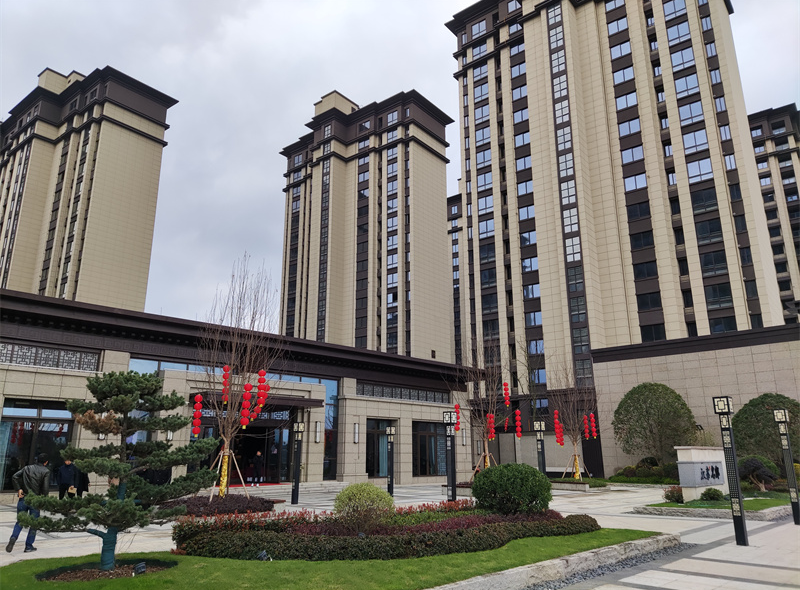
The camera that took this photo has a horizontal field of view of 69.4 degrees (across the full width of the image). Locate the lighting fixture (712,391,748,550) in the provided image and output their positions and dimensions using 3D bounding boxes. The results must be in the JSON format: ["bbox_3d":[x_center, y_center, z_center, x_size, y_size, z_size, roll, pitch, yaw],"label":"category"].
[{"bbox_3d":[6.642,3.461,11.542,0.310,2.835,0.310,15,-21,-43],"label":"lighting fixture"}]

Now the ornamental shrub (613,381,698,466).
[{"bbox_3d":[13.722,7.375,31.154,4.200,5.180,4.100,-7,-17,22],"label":"ornamental shrub"}]

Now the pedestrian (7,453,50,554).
[{"bbox_3d":[-6.861,3.821,10.672,0.550,1.724,0.500,-1,-15,5],"label":"pedestrian"}]

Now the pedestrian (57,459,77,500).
[{"bbox_3d":[-10.301,5.840,17.900,0.550,1.680,0.360,8,-17,-28],"label":"pedestrian"}]

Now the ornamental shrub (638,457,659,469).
[{"bbox_3d":[14.394,9.914,33.400,1.120,1.050,1.100,-13,-20,40],"label":"ornamental shrub"}]

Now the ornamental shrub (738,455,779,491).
[{"bbox_3d":[12.825,6.431,20.700,1.320,1.200,1.200,-13,-20,40],"label":"ornamental shrub"}]

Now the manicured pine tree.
[{"bbox_3d":[-4.160,2.522,8.539,2.750,2.786,2.600,7,-17,-24],"label":"manicured pine tree"}]

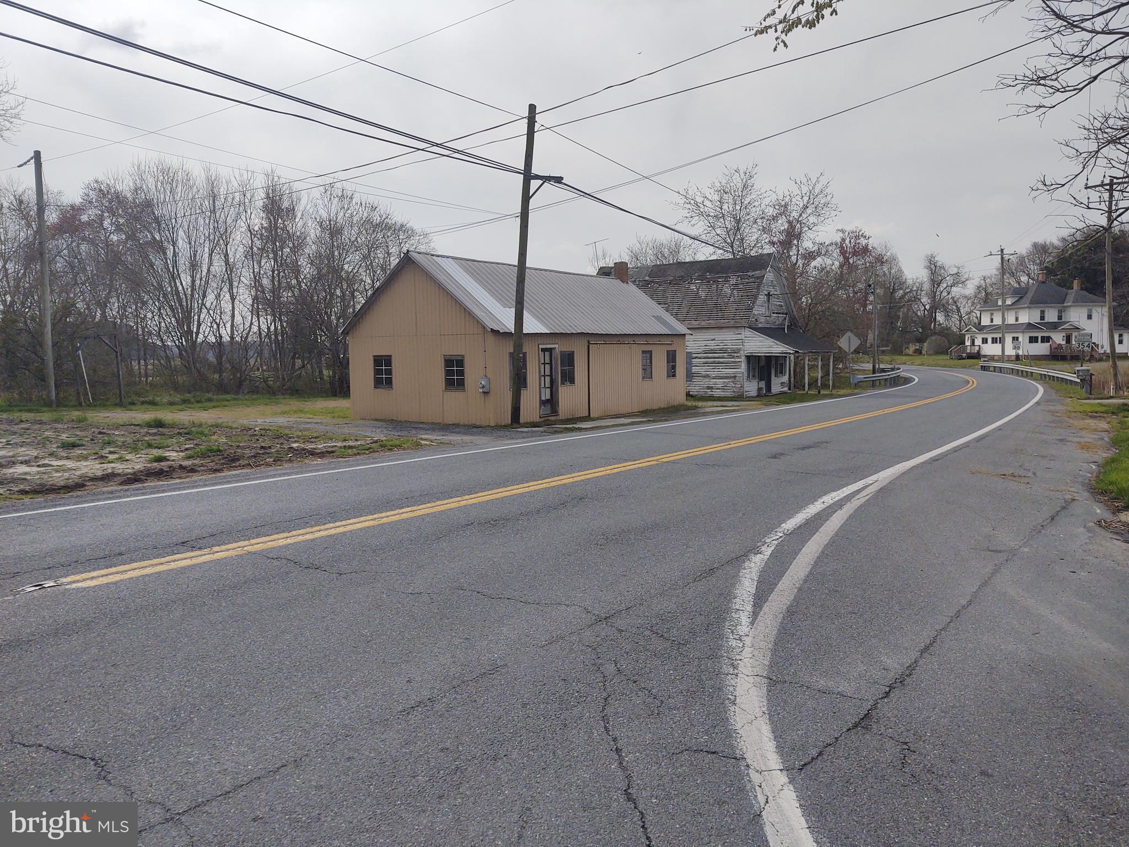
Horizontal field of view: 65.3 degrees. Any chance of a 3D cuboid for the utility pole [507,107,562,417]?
[{"bbox_3d":[-0.714,-4.222,23.851,1.050,8.581,0.300,3,4,0],"label":"utility pole"}]

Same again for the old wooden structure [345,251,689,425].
[{"bbox_3d":[-0.979,-3.040,29.989,6.049,5.176,12.484,3,6,34],"label":"old wooden structure"}]

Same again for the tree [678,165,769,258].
[{"bbox_3d":[11.350,-10.594,62.621,7.200,15.315,7.000,0,5,11],"label":"tree"}]

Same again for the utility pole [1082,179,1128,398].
[{"bbox_3d":[24.543,-6.136,39.268,2.200,9.652,0.350,-3,3,15],"label":"utility pole"}]

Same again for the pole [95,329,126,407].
[{"bbox_3d":[-17.535,-2.128,33.877,1.000,2.947,0.220,-1,5,0],"label":"pole"}]

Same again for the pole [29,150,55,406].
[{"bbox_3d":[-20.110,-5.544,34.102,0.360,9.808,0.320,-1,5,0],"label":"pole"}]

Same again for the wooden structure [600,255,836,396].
[{"bbox_3d":[7.457,-5.255,47.733,13.300,7.300,6.100,3,6,36],"label":"wooden structure"}]

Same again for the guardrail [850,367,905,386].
[{"bbox_3d":[21.547,-3.269,60.153,2.000,0.760,12.500,2,5,26],"label":"guardrail"}]

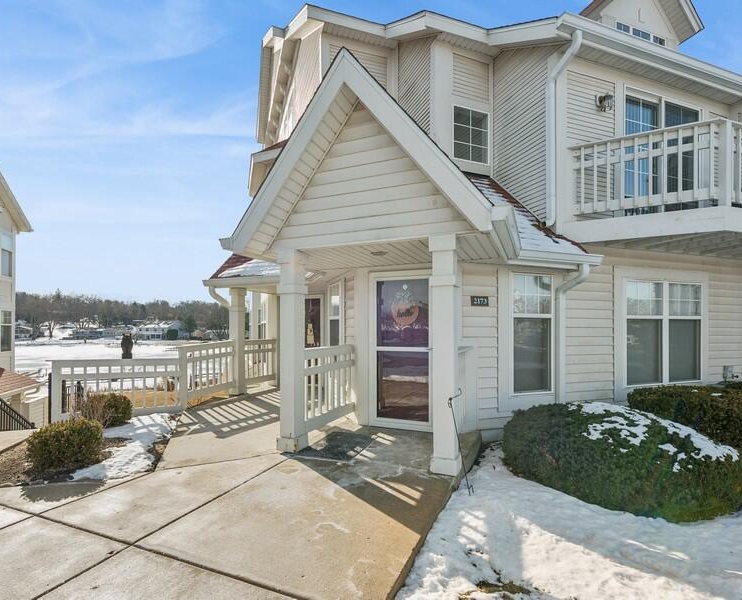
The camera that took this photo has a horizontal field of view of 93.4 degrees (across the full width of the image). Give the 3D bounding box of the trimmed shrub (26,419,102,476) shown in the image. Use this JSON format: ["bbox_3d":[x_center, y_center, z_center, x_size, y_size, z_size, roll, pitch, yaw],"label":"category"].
[{"bbox_3d":[-3.090,1.415,3.520,0.660,0.480,0.620,2,-4,-37],"label":"trimmed shrub"}]

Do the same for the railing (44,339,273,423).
[{"bbox_3d":[-3.100,1.405,6.419,1.021,1.200,4.006,-2,-3,40],"label":"railing"}]

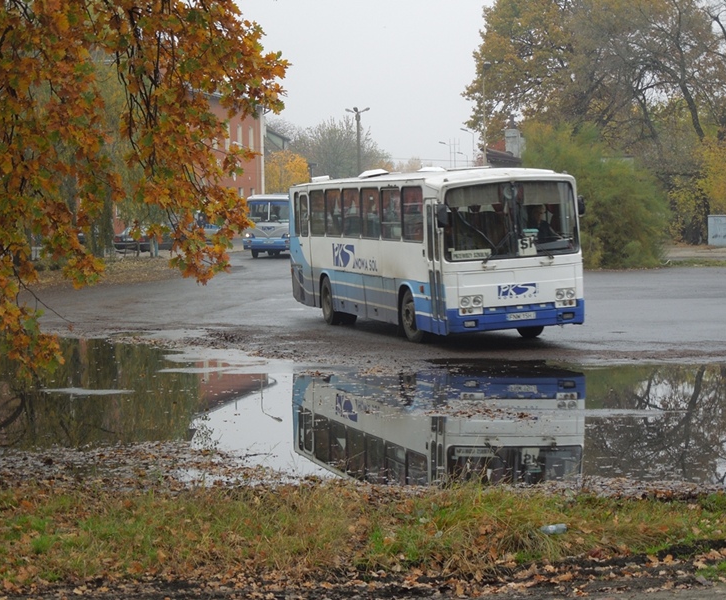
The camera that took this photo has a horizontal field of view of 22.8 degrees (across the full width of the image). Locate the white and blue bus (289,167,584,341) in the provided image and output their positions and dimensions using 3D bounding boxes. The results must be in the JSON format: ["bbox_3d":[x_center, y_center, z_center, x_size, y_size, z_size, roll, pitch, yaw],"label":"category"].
[{"bbox_3d":[1.048,-0.994,36.153,2.520,3.120,11.200,-4,4,-16],"label":"white and blue bus"}]

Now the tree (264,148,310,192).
[{"bbox_3d":[-7.200,-10.150,168.000,4.700,7.950,4.700,0,3,0],"label":"tree"}]

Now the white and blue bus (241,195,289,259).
[{"bbox_3d":[-3.970,-3.810,92.200,2.500,3.060,10.500,0,3,6],"label":"white and blue bus"}]

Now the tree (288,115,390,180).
[{"bbox_3d":[-2.850,-14.850,210.000,12.300,13.050,11.500,0,3,0],"label":"tree"}]

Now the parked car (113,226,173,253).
[{"bbox_3d":[-11.400,-3.300,96.000,1.740,1.420,4.450,1,3,20],"label":"parked car"}]

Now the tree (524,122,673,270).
[{"bbox_3d":[9.600,-4.340,74.700,6.100,6.000,5.700,0,3,0],"label":"tree"}]

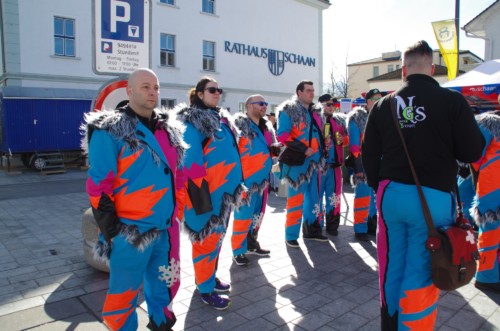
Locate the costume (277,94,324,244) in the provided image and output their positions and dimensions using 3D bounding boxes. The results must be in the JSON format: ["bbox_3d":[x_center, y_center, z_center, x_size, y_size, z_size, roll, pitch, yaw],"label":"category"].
[{"bbox_3d":[0.594,0.050,4.402,0.420,1.610,0.570,4,7,43],"label":"costume"}]

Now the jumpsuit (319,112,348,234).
[{"bbox_3d":[1.030,0.074,4.756,0.560,1.482,0.380,-2,6,-18],"label":"jumpsuit"}]

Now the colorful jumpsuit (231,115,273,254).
[{"bbox_3d":[0.021,0.194,3.885,0.420,1.435,0.550,3,7,36],"label":"colorful jumpsuit"}]

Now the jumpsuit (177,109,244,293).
[{"bbox_3d":[-0.310,0.268,2.973,0.400,1.489,0.550,2,6,28],"label":"jumpsuit"}]

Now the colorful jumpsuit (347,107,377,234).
[{"bbox_3d":[1.463,0.051,4.620,0.560,1.543,0.400,-5,7,-36],"label":"colorful jumpsuit"}]

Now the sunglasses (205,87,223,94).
[{"bbox_3d":[-0.296,-0.576,2.874,0.140,0.050,0.145,4,7,40],"label":"sunglasses"}]

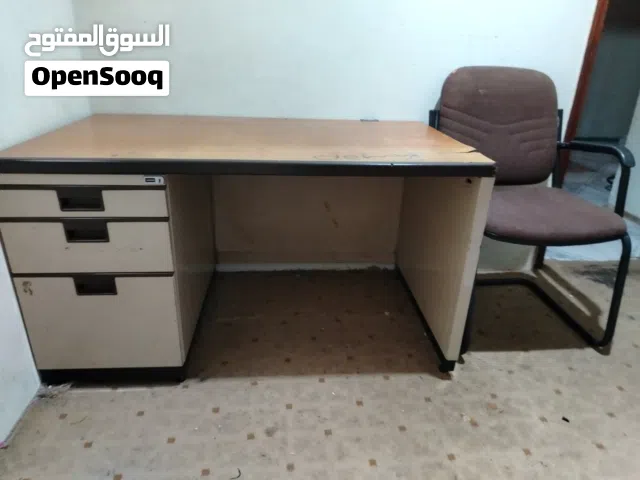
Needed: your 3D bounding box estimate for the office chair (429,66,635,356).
[{"bbox_3d":[0.773,-0.141,1.728,0.578,0.951,0.617,-2,25,-8],"label":"office chair"}]

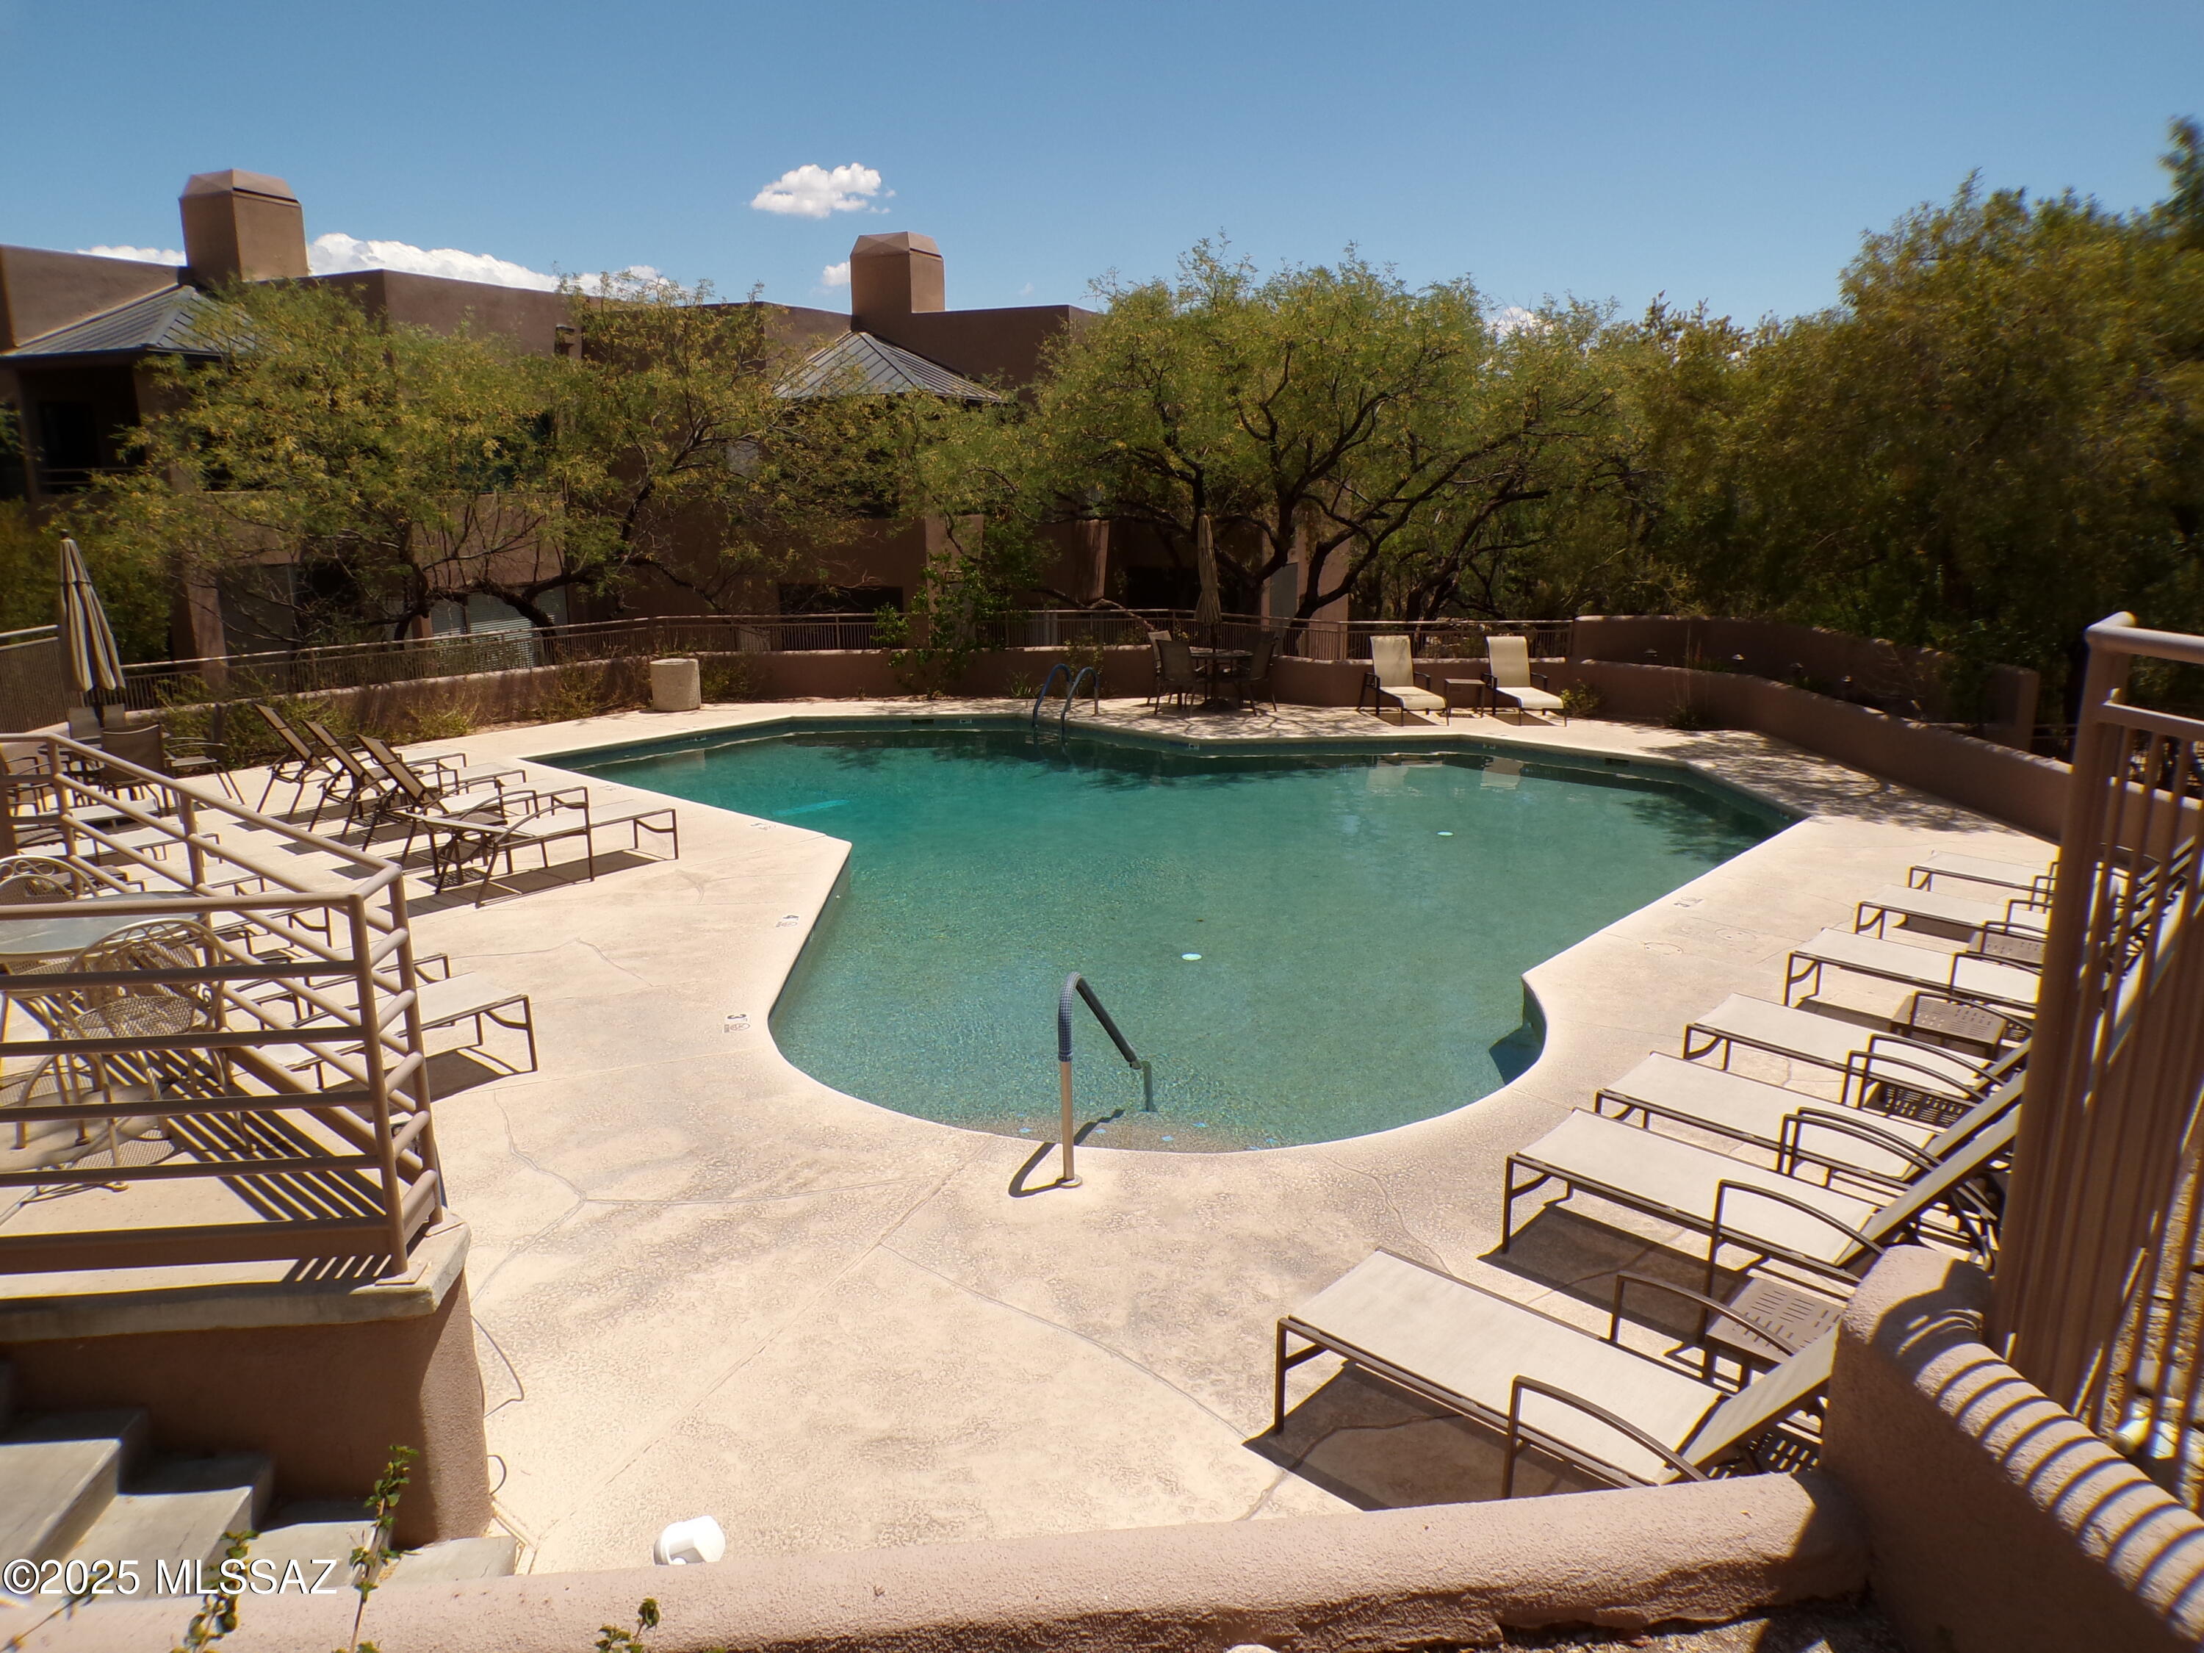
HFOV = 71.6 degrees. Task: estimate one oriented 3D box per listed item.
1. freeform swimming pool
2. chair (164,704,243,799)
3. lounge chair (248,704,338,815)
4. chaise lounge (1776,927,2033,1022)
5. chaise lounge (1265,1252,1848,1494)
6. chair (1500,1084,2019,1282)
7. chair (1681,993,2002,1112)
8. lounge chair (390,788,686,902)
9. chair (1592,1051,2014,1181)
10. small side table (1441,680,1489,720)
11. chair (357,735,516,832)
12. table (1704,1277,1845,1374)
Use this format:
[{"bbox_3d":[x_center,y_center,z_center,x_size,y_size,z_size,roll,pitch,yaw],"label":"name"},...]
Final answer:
[{"bbox_3d":[-0.147,0.528,14.066,12.800,1.300,13.000,0,13,0],"label":"freeform swimming pool"},{"bbox_3d":[-8.529,-0.638,14.372,0.660,0.930,0.600,-13,18,-42],"label":"chair"},{"bbox_3d":[-6.980,-0.720,14.423,0.692,1.025,1.701,11,18,41],"label":"lounge chair"},{"bbox_3d":[4.717,0.679,8.222,1.749,1.005,0.753,10,17,39],"label":"chaise lounge"},{"bbox_3d":[1.386,1.503,4.391,1.701,1.017,0.692,10,17,40],"label":"chaise lounge"},{"bbox_3d":[2.375,1.237,5.467,1.701,1.021,0.692,11,18,41],"label":"chair"},{"bbox_3d":[3.708,0.942,7.084,1.749,1.005,0.753,11,17,40],"label":"chair"},{"bbox_3d":[-4.228,0.071,11.645,0.692,0.668,1.909,10,17,39],"label":"lounge chair"},{"bbox_3d":[2.929,1.086,6.092,1.701,1.017,0.692,10,17,40],"label":"chair"},{"bbox_3d":[4.447,-1.572,18.764,0.430,0.410,0.430,0,13,3],"label":"small side table"},{"bbox_3d":[-5.347,-0.358,13.019,0.753,1.005,1.749,11,17,41],"label":"chair"},{"bbox_3d":[2.198,1.768,4.827,0.449,0.408,0.449,10,17,39],"label":"table"}]

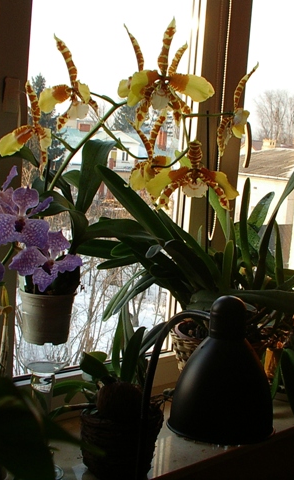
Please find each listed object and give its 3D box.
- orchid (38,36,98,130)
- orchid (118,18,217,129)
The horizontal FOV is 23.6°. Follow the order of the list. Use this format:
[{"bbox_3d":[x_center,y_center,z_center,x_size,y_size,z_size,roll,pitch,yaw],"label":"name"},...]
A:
[{"bbox_3d":[-0.138,-0.272,1.220,0.120,0.160,0.080,7,12,29],"label":"orchid"},{"bbox_3d":[0.035,-0.284,1.200,0.160,0.185,0.085,4,7,-3],"label":"orchid"}]

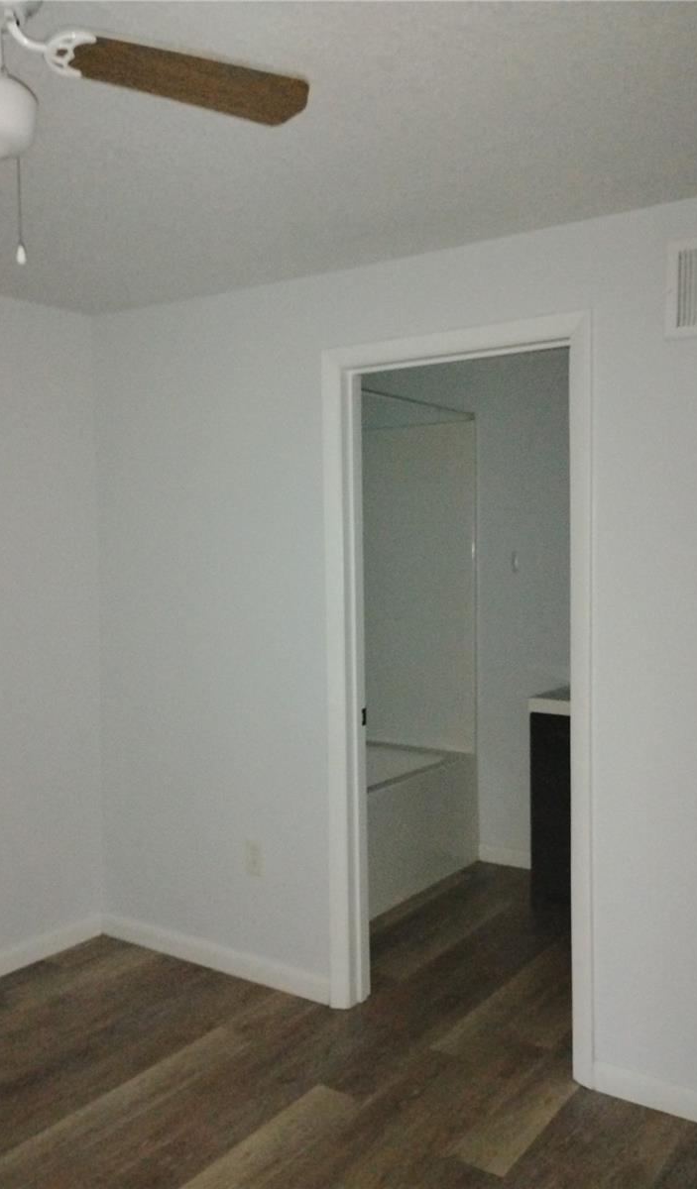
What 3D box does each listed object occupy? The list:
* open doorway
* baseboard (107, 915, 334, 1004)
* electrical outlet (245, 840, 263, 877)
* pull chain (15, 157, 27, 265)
[{"bbox_3d":[0.329,0.294,2.948,0.896,2.156,0.140,2,3,34],"label":"open doorway"},{"bbox_3d":[-0.524,1.310,3.503,1.091,0.082,0.014,2,3,34],"label":"baseboard"},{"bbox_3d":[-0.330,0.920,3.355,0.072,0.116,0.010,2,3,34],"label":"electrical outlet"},{"bbox_3d":[-0.487,-0.570,1.430,0.013,0.164,0.013,2,3,34],"label":"pull chain"}]

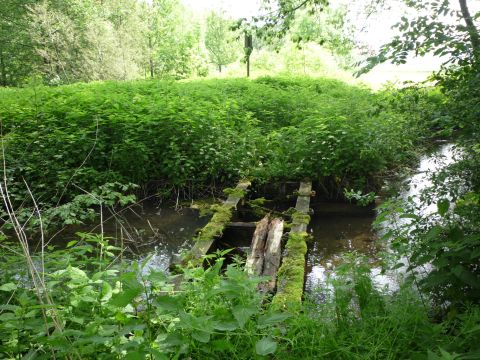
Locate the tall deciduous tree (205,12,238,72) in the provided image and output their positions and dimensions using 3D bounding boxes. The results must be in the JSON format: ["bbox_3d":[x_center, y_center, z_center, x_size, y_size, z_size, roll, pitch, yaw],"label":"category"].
[{"bbox_3d":[-1.433,-10.612,34.370,2.700,4.600,2.600,-1,14,-2],"label":"tall deciduous tree"}]

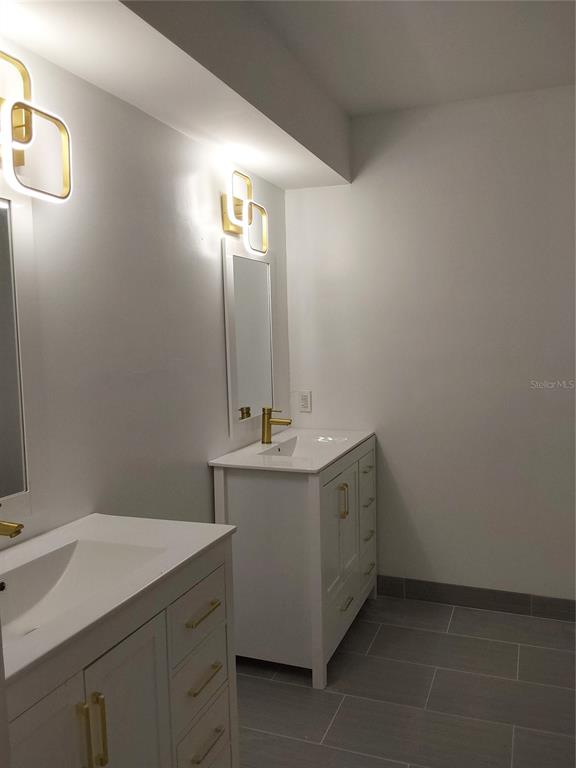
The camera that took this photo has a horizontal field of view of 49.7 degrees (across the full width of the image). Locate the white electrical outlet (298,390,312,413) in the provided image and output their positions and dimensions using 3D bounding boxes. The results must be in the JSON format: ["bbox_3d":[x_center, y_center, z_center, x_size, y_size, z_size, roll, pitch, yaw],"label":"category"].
[{"bbox_3d":[0.092,0.097,3.329,0.074,0.117,0.010,0,5,22],"label":"white electrical outlet"}]

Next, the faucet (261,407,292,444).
[{"bbox_3d":[-0.057,0.201,2.935,0.157,0.168,0.048,0,5,22],"label":"faucet"}]

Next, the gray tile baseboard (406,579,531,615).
[{"bbox_3d":[0.891,1.064,3.099,0.607,0.114,0.010,0,5,22],"label":"gray tile baseboard"}]

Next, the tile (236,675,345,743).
[{"bbox_3d":[-0.093,1.214,2.352,0.560,0.010,0.308,0,5,22],"label":"tile"}]

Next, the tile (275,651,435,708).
[{"bbox_3d":[0.277,1.189,2.535,0.608,0.010,0.308,0,5,22],"label":"tile"}]

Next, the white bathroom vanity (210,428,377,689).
[{"bbox_3d":[0.084,0.724,2.884,0.488,0.875,0.920,0,5,22],"label":"white bathroom vanity"}]

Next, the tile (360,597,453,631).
[{"bbox_3d":[0.501,1.139,3.098,0.608,0.010,0.292,0,5,22],"label":"tile"}]

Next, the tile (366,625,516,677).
[{"bbox_3d":[0.678,1.164,2.705,0.607,0.010,0.308,0,5,22],"label":"tile"}]

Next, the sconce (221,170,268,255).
[{"bbox_3d":[-0.201,-0.733,2.701,0.094,0.315,0.395,0,5,22],"label":"sconce"}]

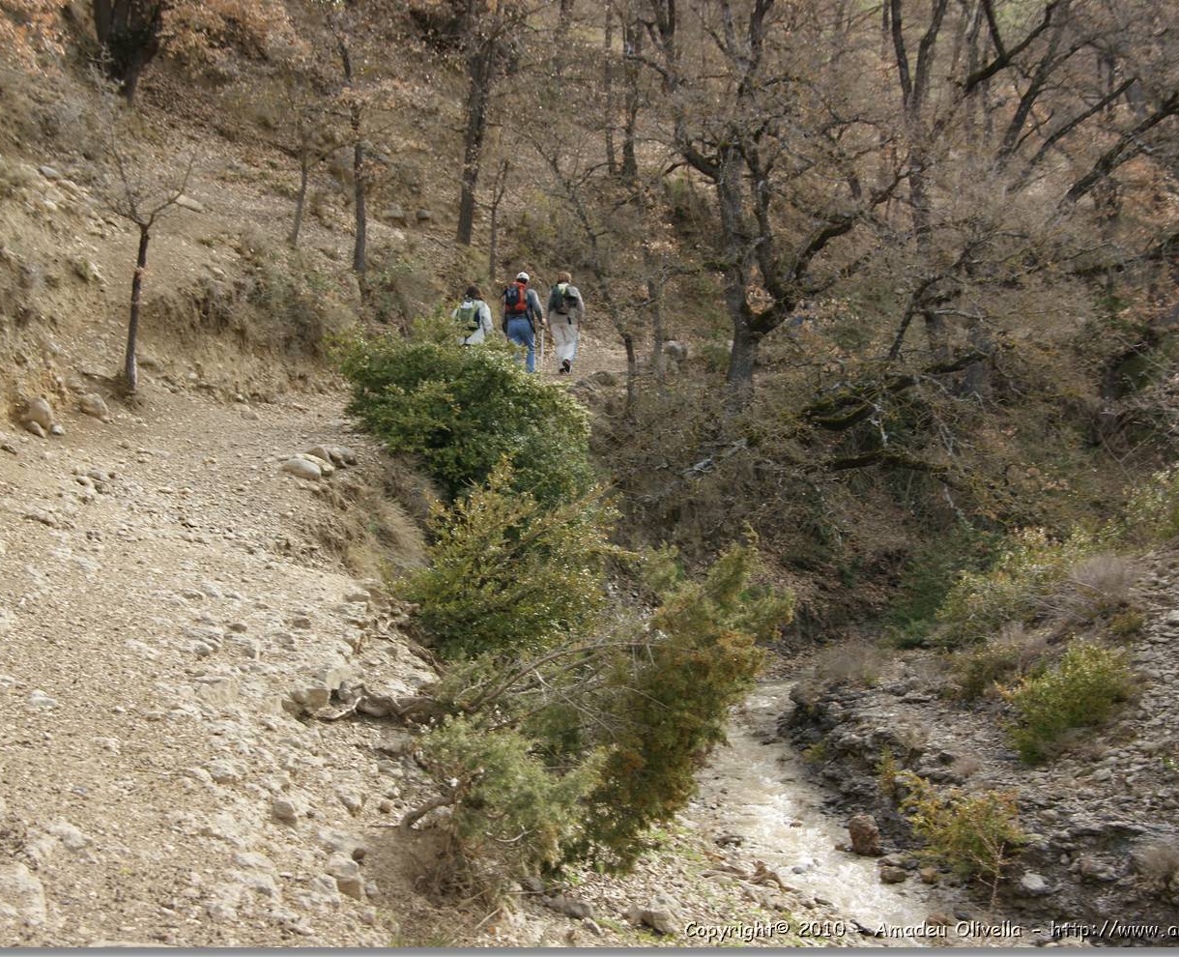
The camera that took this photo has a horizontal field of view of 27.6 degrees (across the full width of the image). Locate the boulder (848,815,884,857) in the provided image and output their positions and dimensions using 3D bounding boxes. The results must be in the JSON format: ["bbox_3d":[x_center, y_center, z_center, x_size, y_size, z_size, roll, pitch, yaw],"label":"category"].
[{"bbox_3d":[1.953,2.523,17.000,0.250,0.270,0.230,0,3,0],"label":"boulder"}]

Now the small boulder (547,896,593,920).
[{"bbox_3d":[-0.107,2.500,14.000,0.260,0.140,0.190,0,3,0],"label":"small boulder"}]

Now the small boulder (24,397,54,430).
[{"bbox_3d":[-6.760,-0.796,29.500,0.350,0.360,0.300,0,3,0],"label":"small boulder"}]

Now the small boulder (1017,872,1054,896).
[{"bbox_3d":[2.970,2.699,16.000,0.250,0.145,0.190,0,3,0],"label":"small boulder"}]

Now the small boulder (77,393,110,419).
[{"bbox_3d":[-6.292,-0.909,30.500,0.400,0.290,0.330,0,3,0],"label":"small boulder"}]

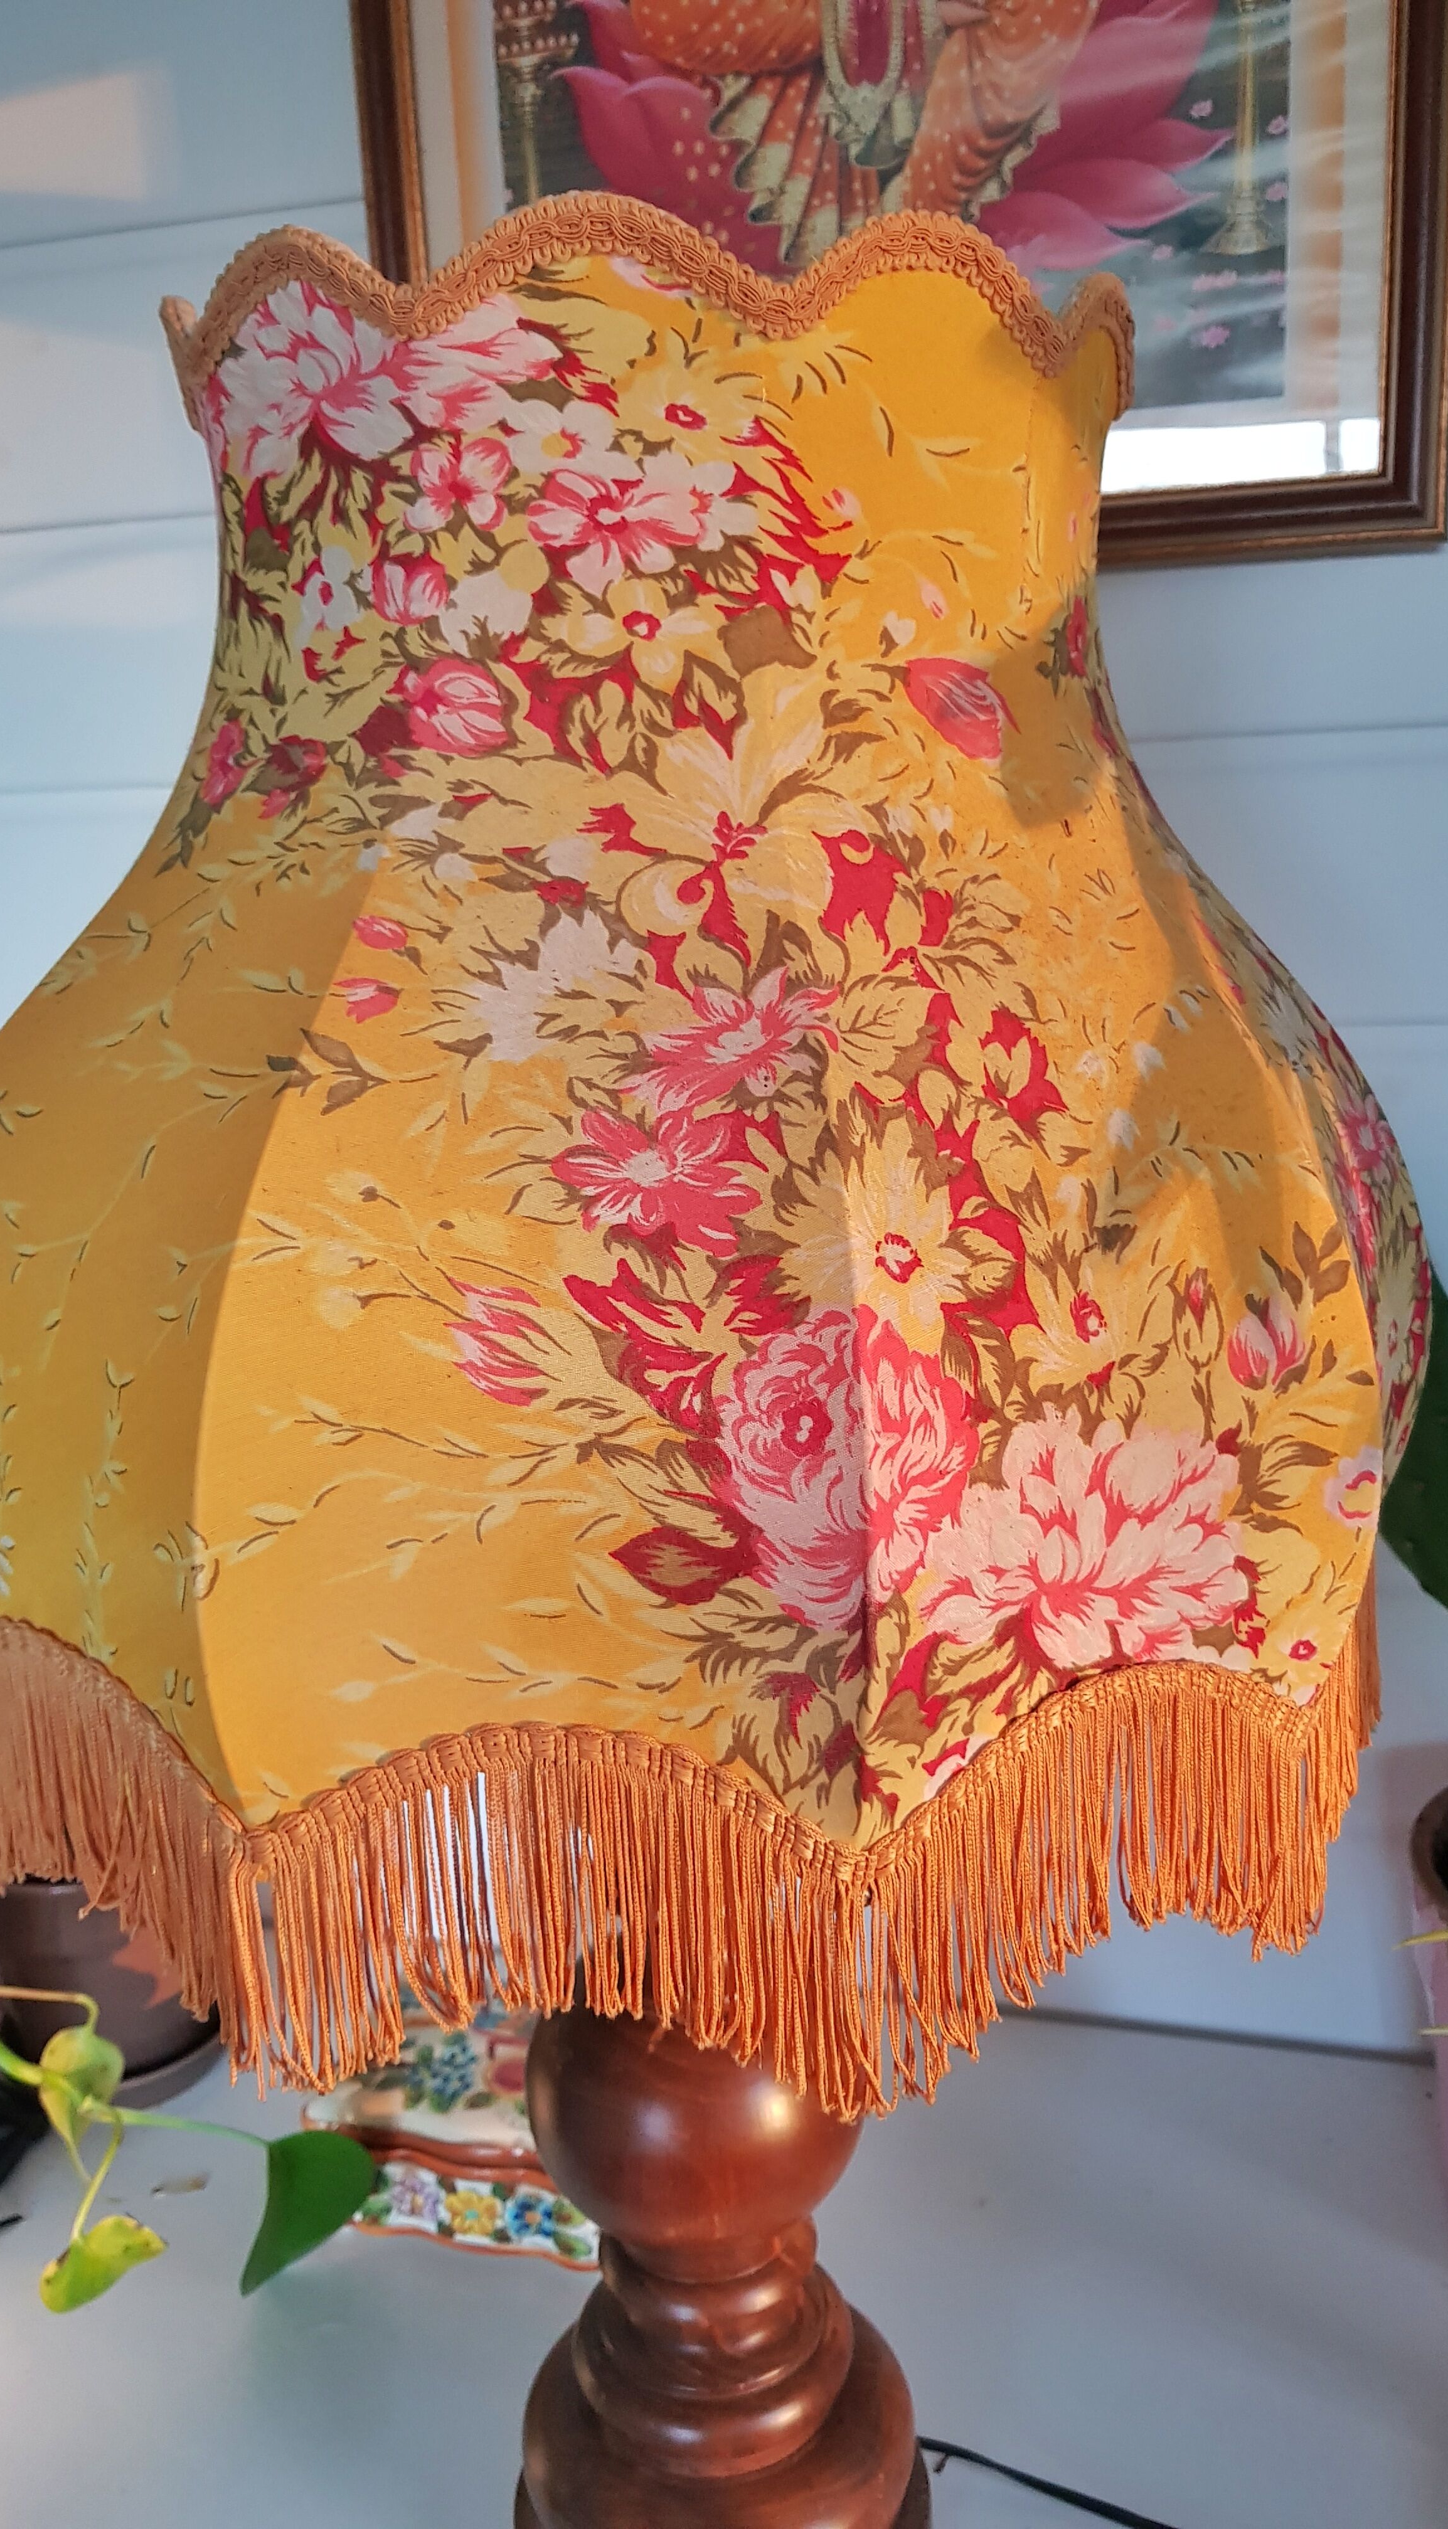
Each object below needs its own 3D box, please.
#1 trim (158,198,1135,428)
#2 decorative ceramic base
[{"bbox_3d":[-0.019,-0.236,0.509,0.250,0.032,0.250,-2,13,0],"label":"trim"},{"bbox_3d":[-0.097,0.395,0.882,0.163,0.064,0.105,1,14,15],"label":"decorative ceramic base"}]

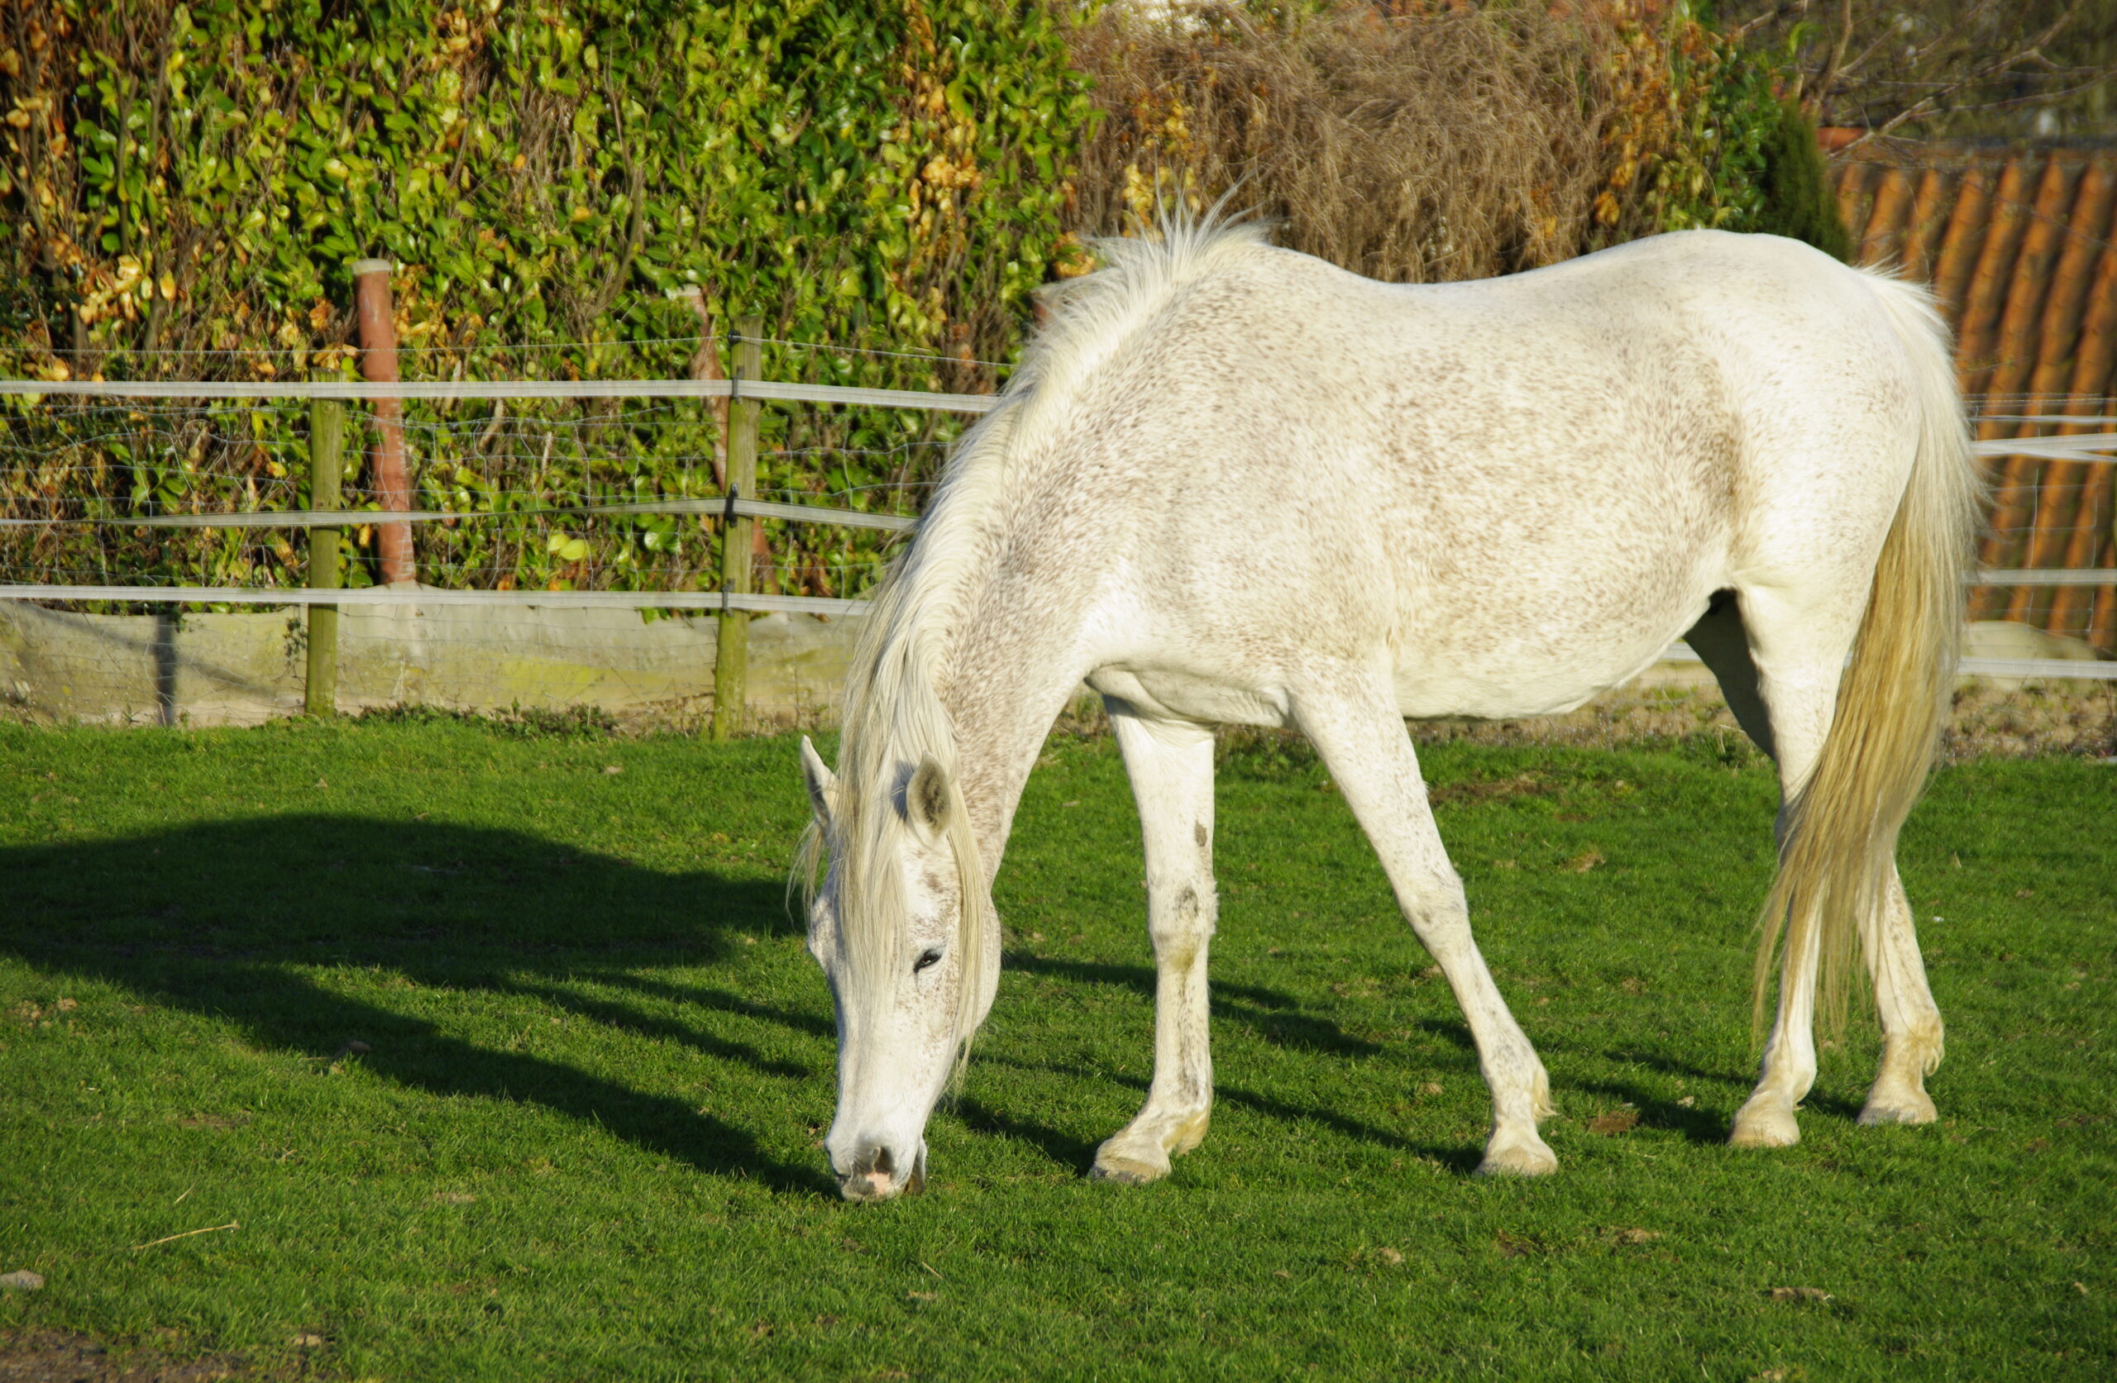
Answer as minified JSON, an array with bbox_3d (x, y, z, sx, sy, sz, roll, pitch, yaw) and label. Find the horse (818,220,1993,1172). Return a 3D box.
[{"bbox_3d":[0.550,0.000,18.450,2.150,1.520,0.580,-2,3,-35],"label":"horse"}]

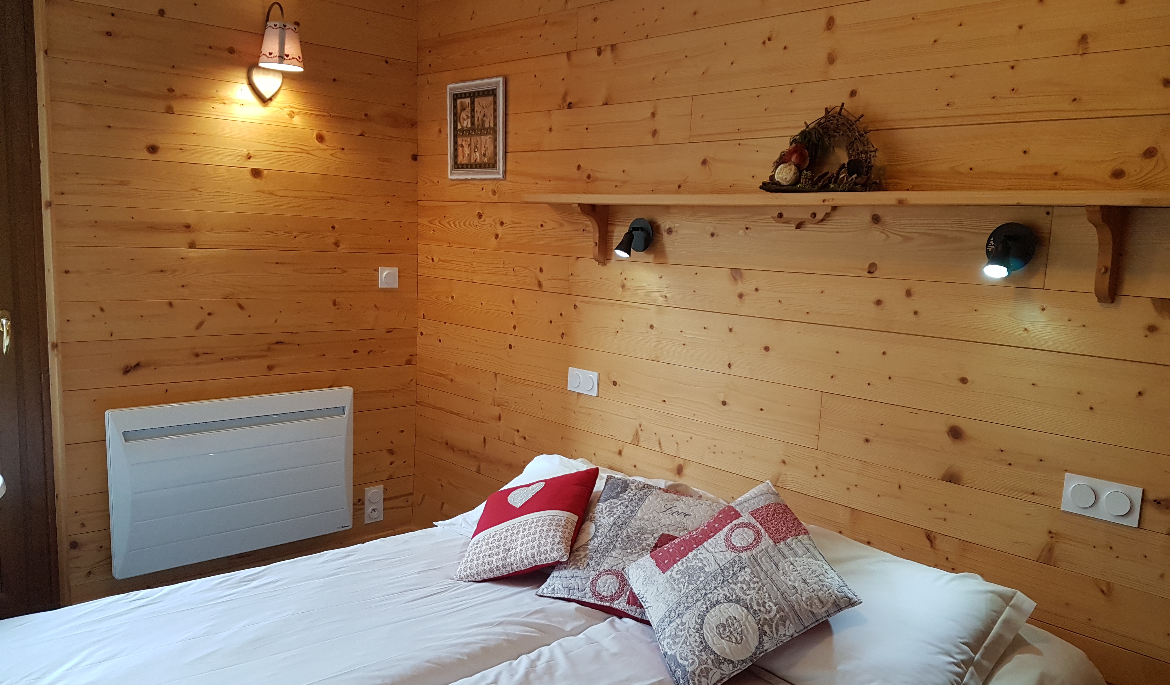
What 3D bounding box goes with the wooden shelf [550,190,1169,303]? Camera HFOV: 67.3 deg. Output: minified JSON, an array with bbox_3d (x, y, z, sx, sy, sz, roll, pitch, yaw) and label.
[{"bbox_3d":[0.528,-0.283,2.365,0.155,0.228,2.010,-5,10,-43],"label":"wooden shelf"}]

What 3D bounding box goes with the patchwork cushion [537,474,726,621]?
[{"bbox_3d":[0.130,0.491,2.132,0.385,0.125,0.385,4,43,35],"label":"patchwork cushion"}]

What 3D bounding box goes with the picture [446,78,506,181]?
[{"bbox_3d":[-0.429,-0.824,3.426,0.022,0.375,0.354,-5,10,-43],"label":"picture"}]

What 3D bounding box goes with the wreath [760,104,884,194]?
[{"bbox_3d":[0.612,-0.493,2.266,0.110,0.222,0.305,-5,10,-43],"label":"wreath"}]

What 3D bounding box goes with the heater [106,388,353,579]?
[{"bbox_3d":[-1.274,0.496,3.272,0.878,0.572,0.110,-5,10,-43],"label":"heater"}]

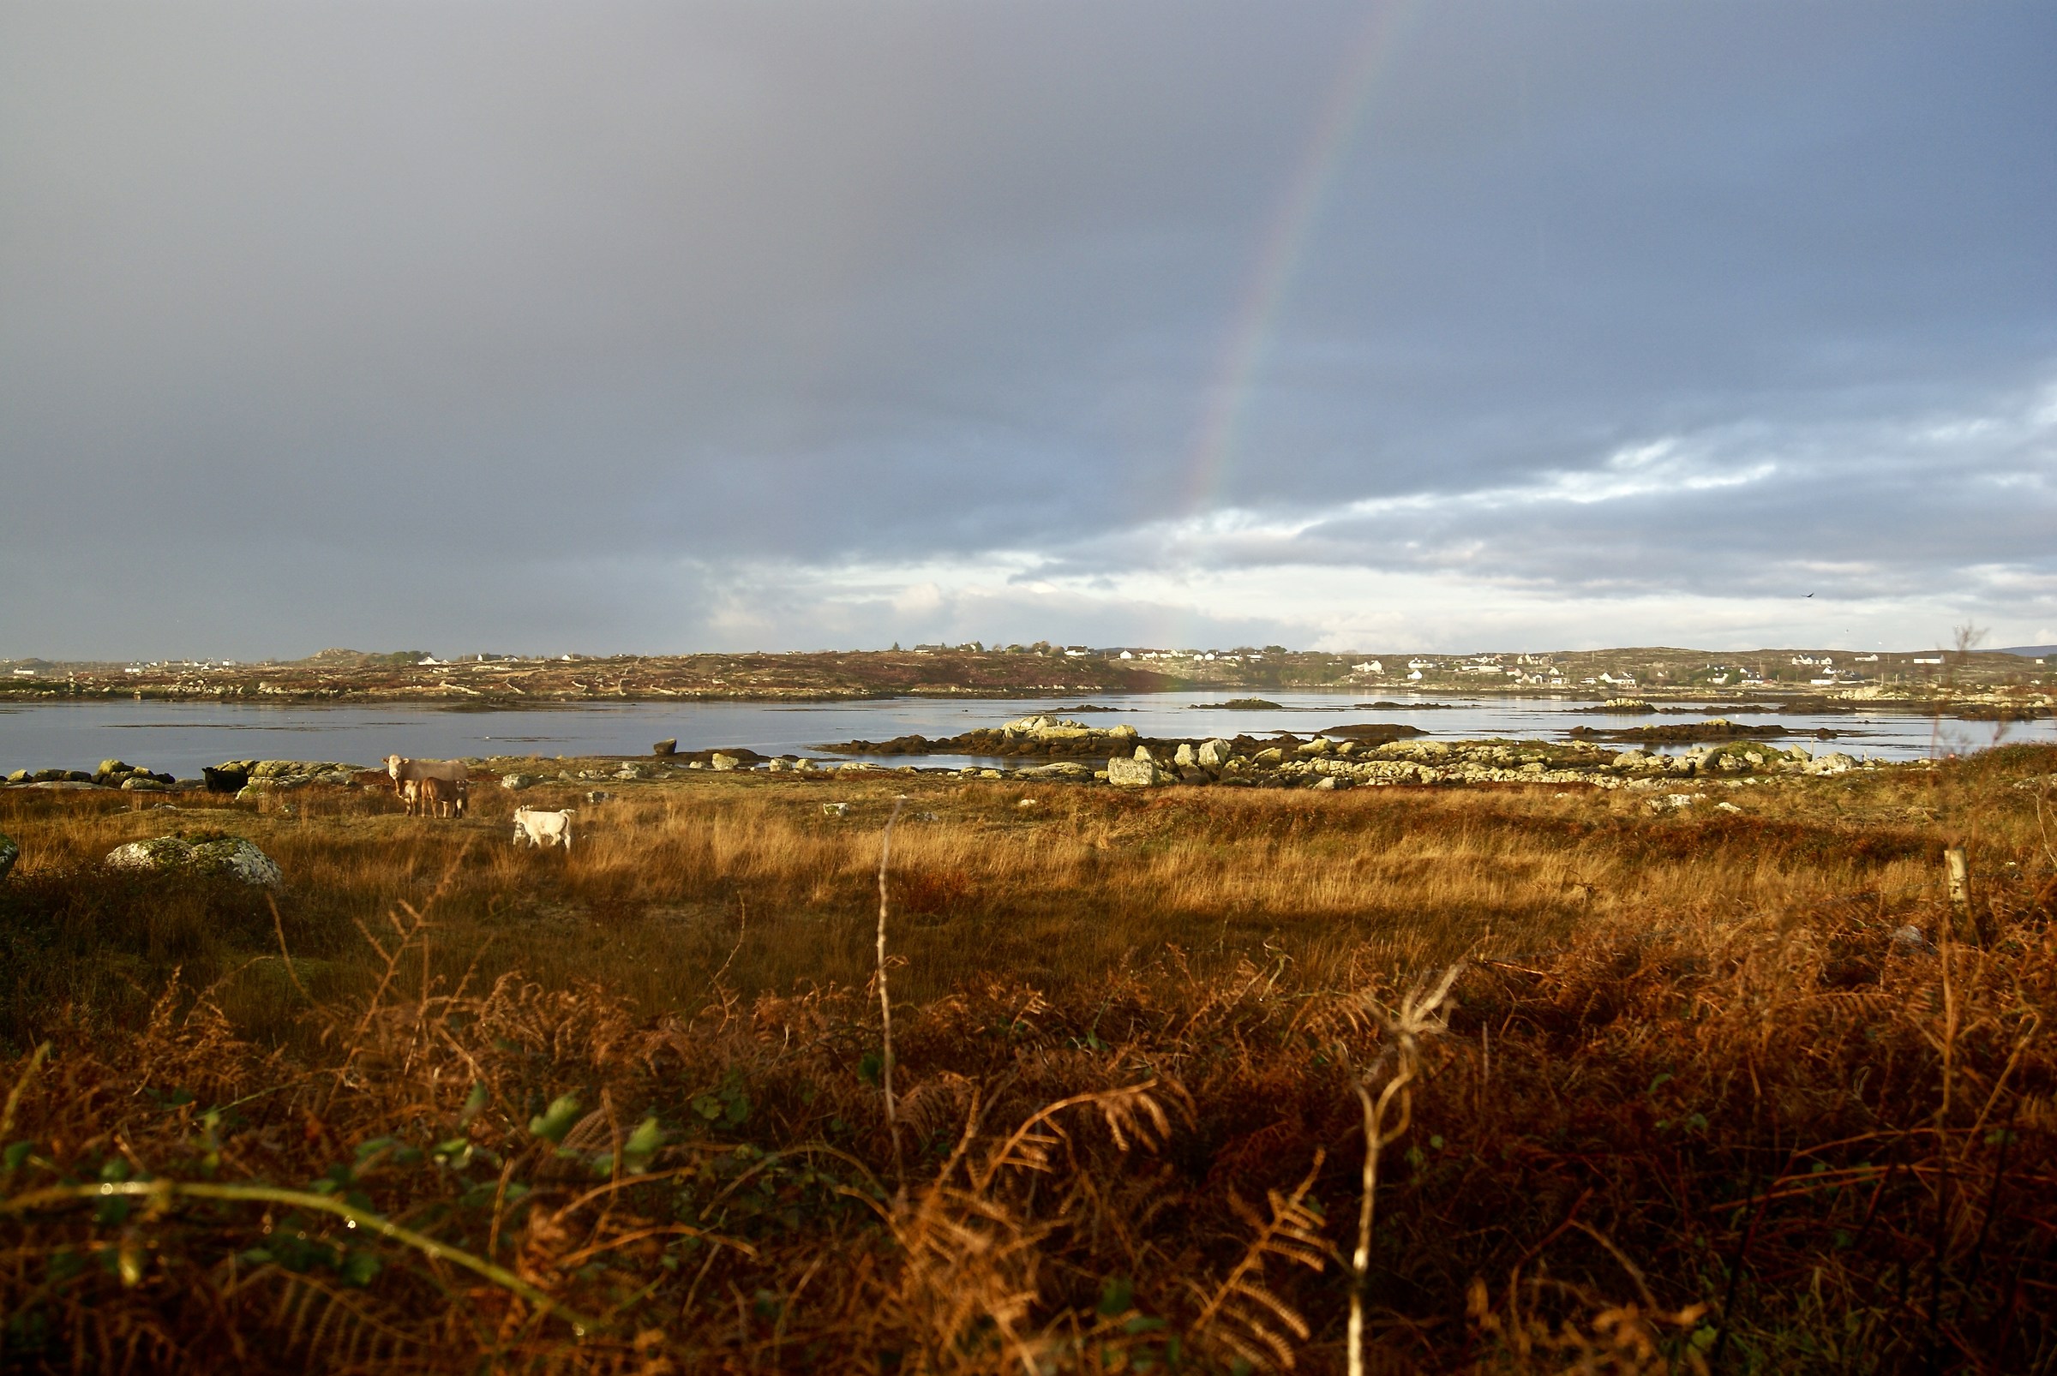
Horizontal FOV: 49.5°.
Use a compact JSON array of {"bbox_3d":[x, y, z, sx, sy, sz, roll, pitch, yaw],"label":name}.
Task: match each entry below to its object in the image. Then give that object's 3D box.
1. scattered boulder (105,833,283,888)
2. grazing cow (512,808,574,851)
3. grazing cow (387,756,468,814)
[{"bbox_3d":[-14.207,2.941,38.000,2.950,0.980,2.000,0,0,-20],"label":"scattered boulder"},{"bbox_3d":[-10.442,3.041,48.000,1.300,0.990,0.420,0,0,-10],"label":"grazing cow"},{"bbox_3d":[-15.336,2.504,57.000,2.100,1.480,0.680,0,0,-30],"label":"grazing cow"}]

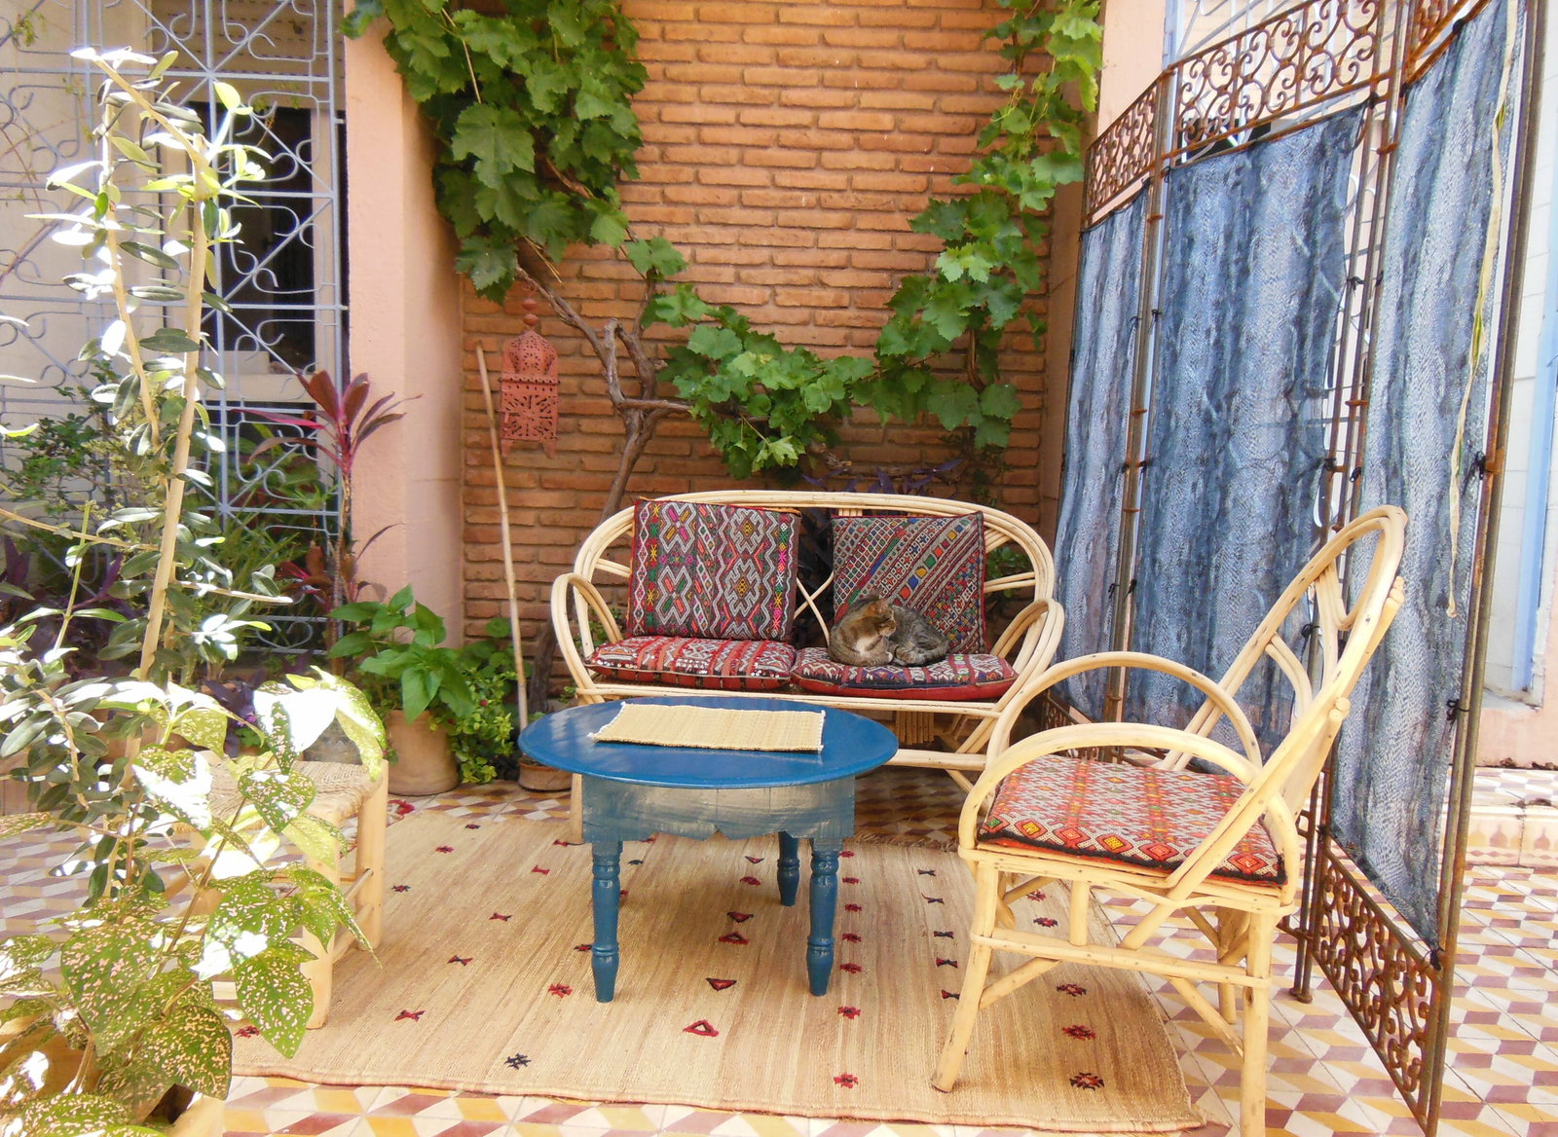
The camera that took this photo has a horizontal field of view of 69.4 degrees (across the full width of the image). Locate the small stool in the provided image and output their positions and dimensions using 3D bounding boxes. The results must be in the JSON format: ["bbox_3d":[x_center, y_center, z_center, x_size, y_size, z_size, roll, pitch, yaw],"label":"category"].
[{"bbox_3d":[-0.902,0.545,1.952,0.352,0.366,0.348,1,5,-3],"label":"small stool"}]

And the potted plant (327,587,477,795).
[{"bbox_3d":[-1.070,0.330,3.195,0.406,0.562,0.364,2,5,2],"label":"potted plant"}]

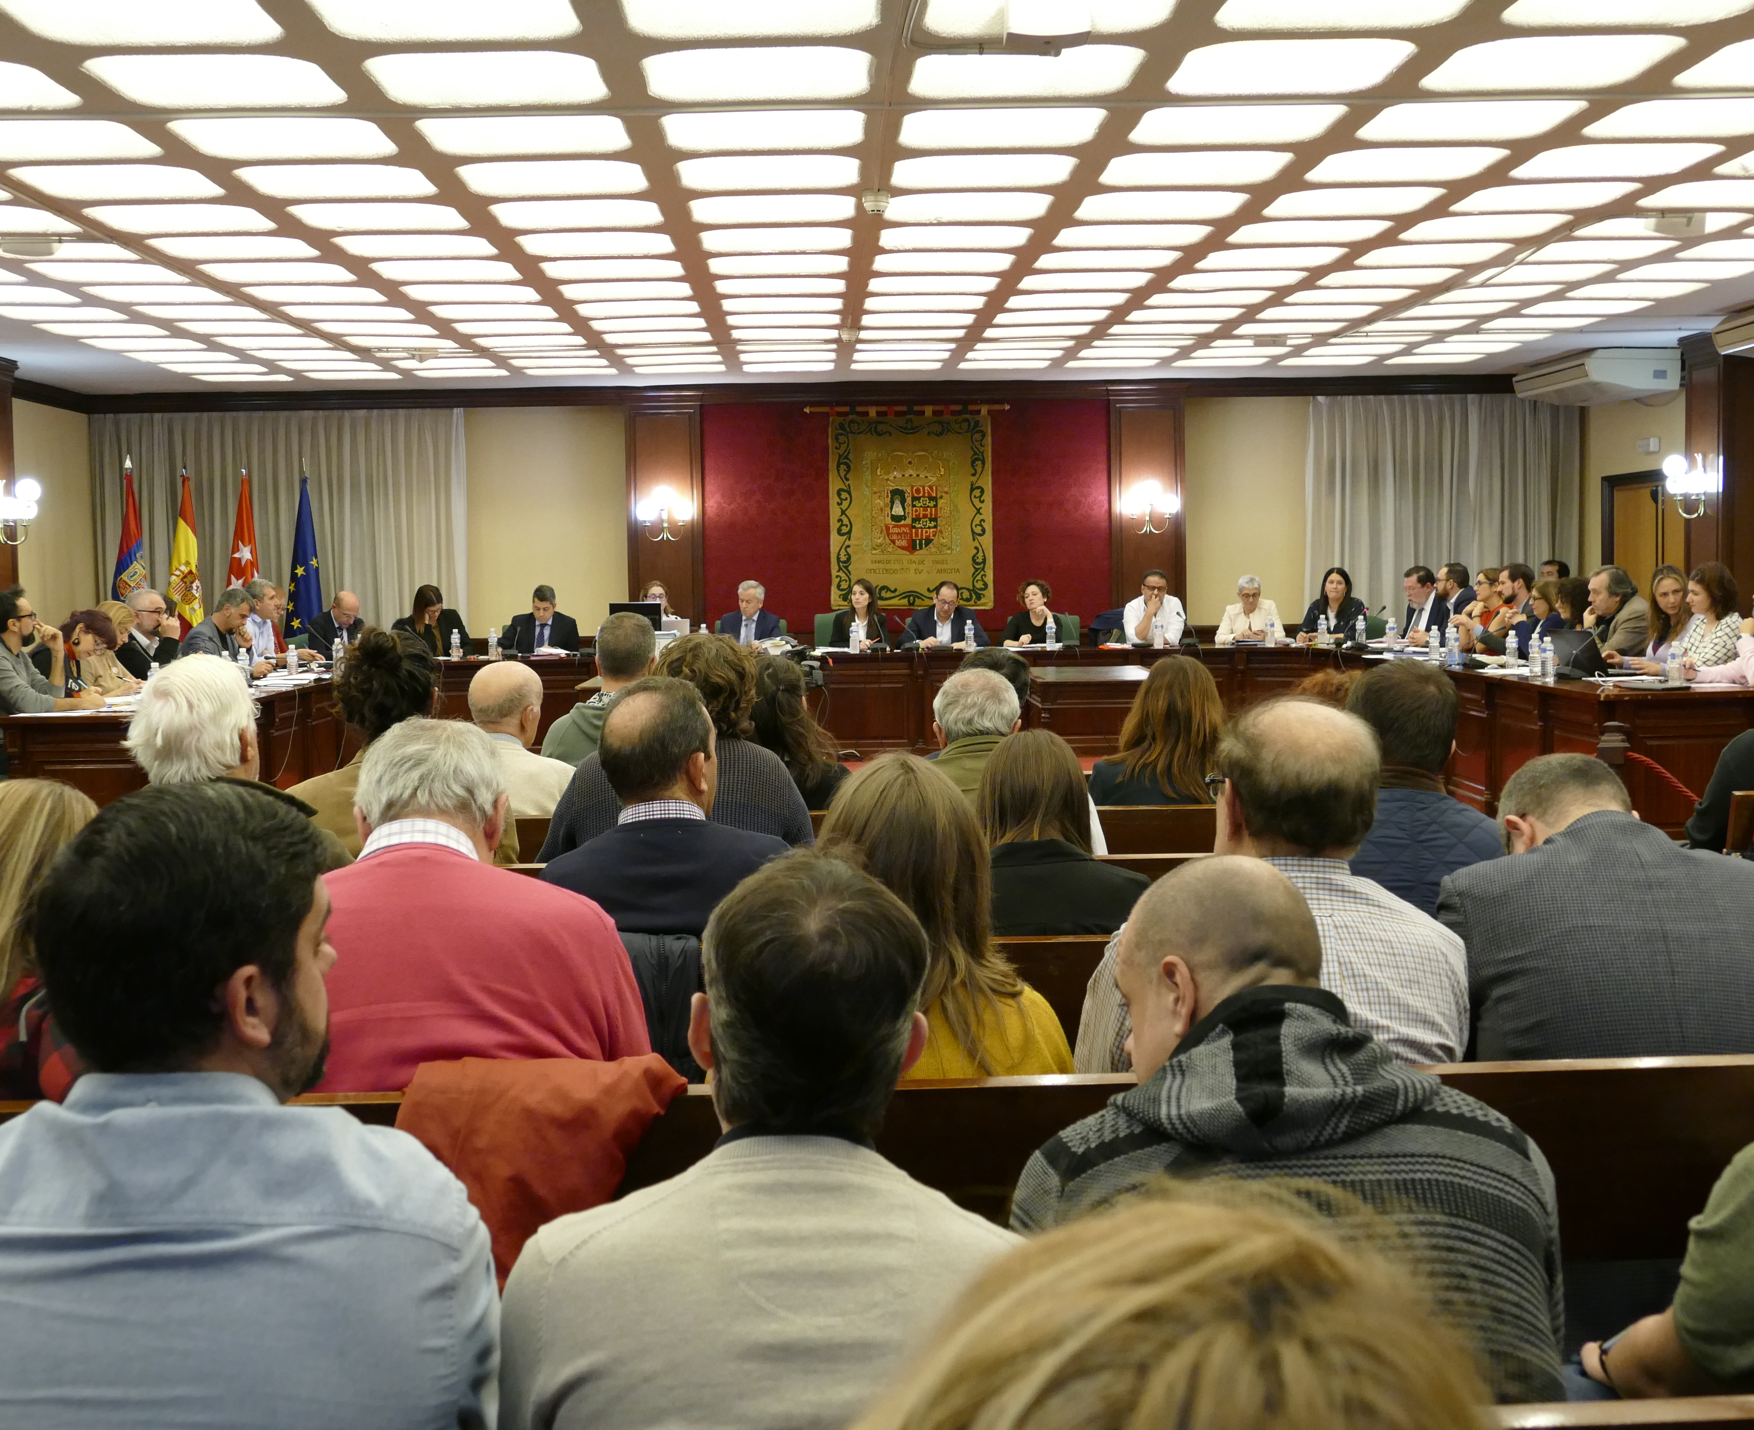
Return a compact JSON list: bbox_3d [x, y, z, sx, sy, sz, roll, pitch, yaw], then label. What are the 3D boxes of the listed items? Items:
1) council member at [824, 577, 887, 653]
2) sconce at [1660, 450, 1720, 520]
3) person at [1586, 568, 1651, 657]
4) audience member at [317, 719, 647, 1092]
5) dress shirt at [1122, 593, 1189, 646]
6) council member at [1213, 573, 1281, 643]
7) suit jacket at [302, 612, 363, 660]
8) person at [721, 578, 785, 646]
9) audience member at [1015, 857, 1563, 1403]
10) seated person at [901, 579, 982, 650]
[{"bbox_3d":[-0.114,-0.282,14.818,0.480,1.280,0.750,-1,4,-2],"label":"council member"},{"bbox_3d":[5.163,-1.458,13.671,0.270,0.430,0.400,-1,4,-2],"label":"sconce"},{"bbox_3d":[3.959,-0.169,11.745,0.780,1.272,0.520,-1,4,-4],"label":"person"},{"bbox_3d":[-0.558,0.586,2.890,0.550,1.180,0.820,-1,4,0],"label":"audience member"},{"bbox_3d":[2.009,-0.563,15.418,0.480,0.609,0.420,-1,4,0],"label":"dress shirt"},{"bbox_3d":[2.673,-0.398,15.349,0.490,1.205,0.780,-1,4,1],"label":"council member"},{"bbox_3d":[-3.830,-0.430,15.243,0.480,0.594,0.420,-2,4,-13],"label":"suit jacket"},{"bbox_3d":[-0.857,-0.271,14.796,0.500,1.290,0.750,-1,4,-2],"label":"person"},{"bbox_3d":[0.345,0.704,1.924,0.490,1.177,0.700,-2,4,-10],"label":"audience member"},{"bbox_3d":[0.457,-0.289,14.835,0.560,1.270,0.780,-1,4,-2],"label":"seated person"}]

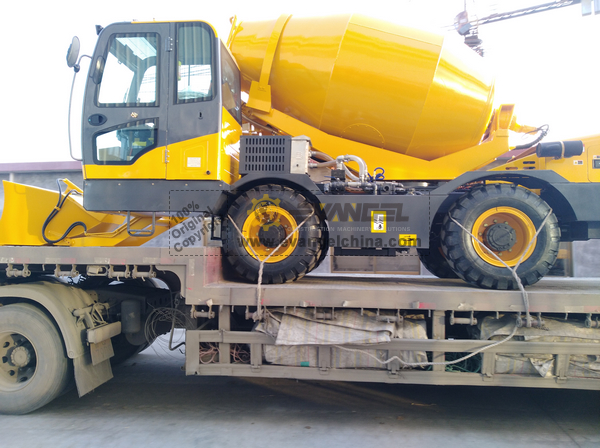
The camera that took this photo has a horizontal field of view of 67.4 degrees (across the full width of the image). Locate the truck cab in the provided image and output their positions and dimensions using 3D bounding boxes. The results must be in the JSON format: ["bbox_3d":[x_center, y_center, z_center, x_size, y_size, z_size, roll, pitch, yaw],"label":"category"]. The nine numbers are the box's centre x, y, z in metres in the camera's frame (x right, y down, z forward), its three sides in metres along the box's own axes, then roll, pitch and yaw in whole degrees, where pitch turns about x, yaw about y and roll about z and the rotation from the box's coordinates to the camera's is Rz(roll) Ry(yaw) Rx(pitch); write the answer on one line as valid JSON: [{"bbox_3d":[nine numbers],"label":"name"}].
[{"bbox_3d":[-1.580,-1.155,5.408,1.591,2.135,1.020,0,-4,6],"label":"truck cab"}]

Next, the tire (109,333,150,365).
[{"bbox_3d":[-2.656,1.479,6.390,1.070,1.070,0.300,0,-4,6],"label":"tire"}]

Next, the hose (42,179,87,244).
[{"bbox_3d":[-2.633,-0.140,5.030,0.480,0.700,0.200,0,-3,7],"label":"hose"}]

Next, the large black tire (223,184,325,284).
[{"bbox_3d":[-0.289,0.127,4.931,1.078,1.078,0.400,0,-4,6],"label":"large black tire"}]

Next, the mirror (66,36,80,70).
[{"bbox_3d":[-2.417,-1.827,4.800,0.070,0.345,0.200,7,-3,3],"label":"mirror"}]

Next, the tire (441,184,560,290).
[{"bbox_3d":[1.964,0.138,4.460,1.050,1.050,0.400,0,-3,7],"label":"tire"}]

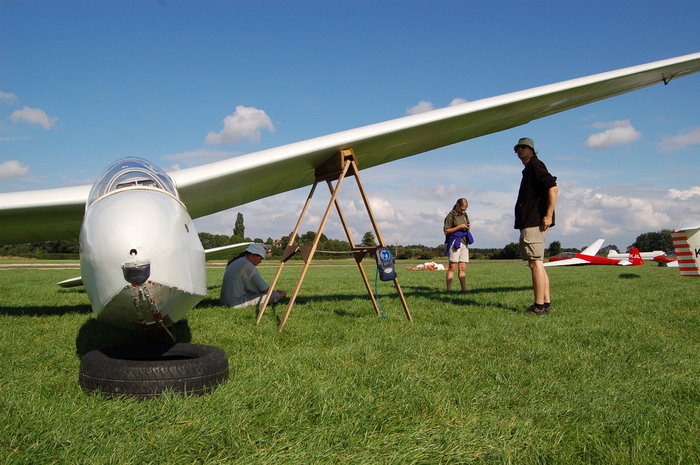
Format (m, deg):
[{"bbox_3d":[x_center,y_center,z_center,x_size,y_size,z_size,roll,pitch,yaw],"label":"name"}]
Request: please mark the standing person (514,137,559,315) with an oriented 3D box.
[{"bbox_3d":[1.942,-0.074,5.470,0.420,1.810,0.520,2,-3,-28],"label":"standing person"}]

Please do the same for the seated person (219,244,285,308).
[{"bbox_3d":[-1.119,0.488,6.003,0.780,0.750,0.580,1,-3,-18],"label":"seated person"}]

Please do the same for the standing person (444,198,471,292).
[{"bbox_3d":[1.845,0.206,9.001,0.470,1.620,0.400,2,-3,-30],"label":"standing person"}]

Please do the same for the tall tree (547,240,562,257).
[{"bbox_3d":[86.003,7.658,219.891,5.500,7.800,5.500,0,-3,0],"label":"tall tree"}]

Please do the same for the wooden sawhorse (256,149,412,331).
[{"bbox_3d":[-0.125,0.054,4.623,1.290,1.470,0.650,2,-3,-29],"label":"wooden sawhorse"}]

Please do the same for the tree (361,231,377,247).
[{"bbox_3d":[7.971,5.861,219.980,6.300,11.400,6.300,0,-3,0],"label":"tree"}]

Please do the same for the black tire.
[{"bbox_3d":[-0.825,0.587,2.214,0.595,0.168,0.595,0,-3,0],"label":"black tire"}]

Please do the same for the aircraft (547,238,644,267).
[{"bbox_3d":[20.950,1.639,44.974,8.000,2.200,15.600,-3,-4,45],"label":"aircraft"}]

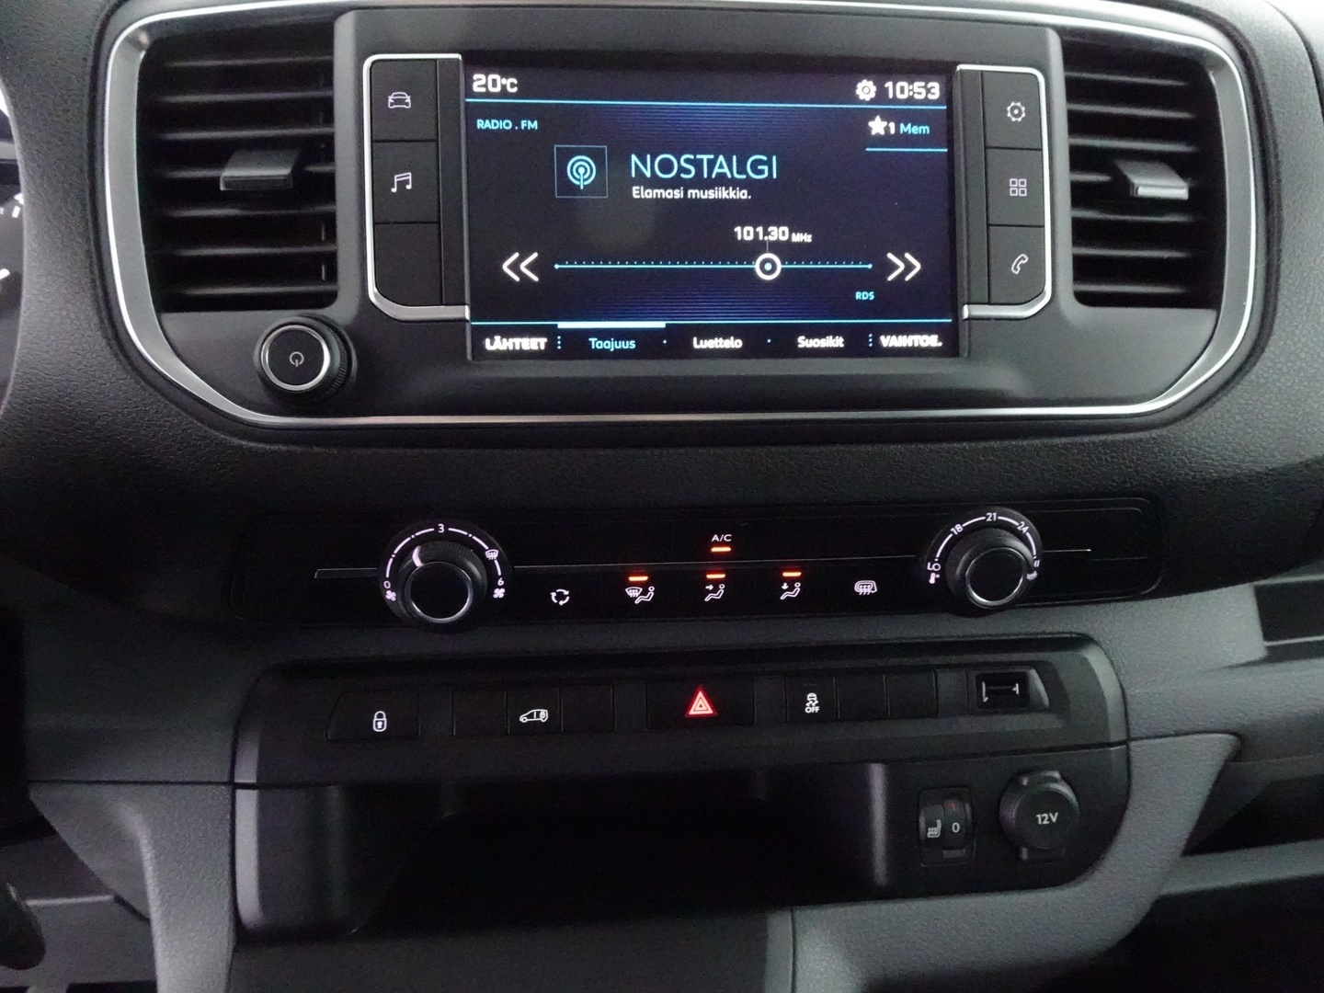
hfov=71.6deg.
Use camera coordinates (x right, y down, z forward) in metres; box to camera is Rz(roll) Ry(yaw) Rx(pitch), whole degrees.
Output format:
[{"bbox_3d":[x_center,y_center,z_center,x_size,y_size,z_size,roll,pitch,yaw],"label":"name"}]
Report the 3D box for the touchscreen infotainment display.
[{"bbox_3d":[0.015,-0.089,0.292,0.155,0.092,0.010,-1,0,-5],"label":"touchscreen infotainment display"}]

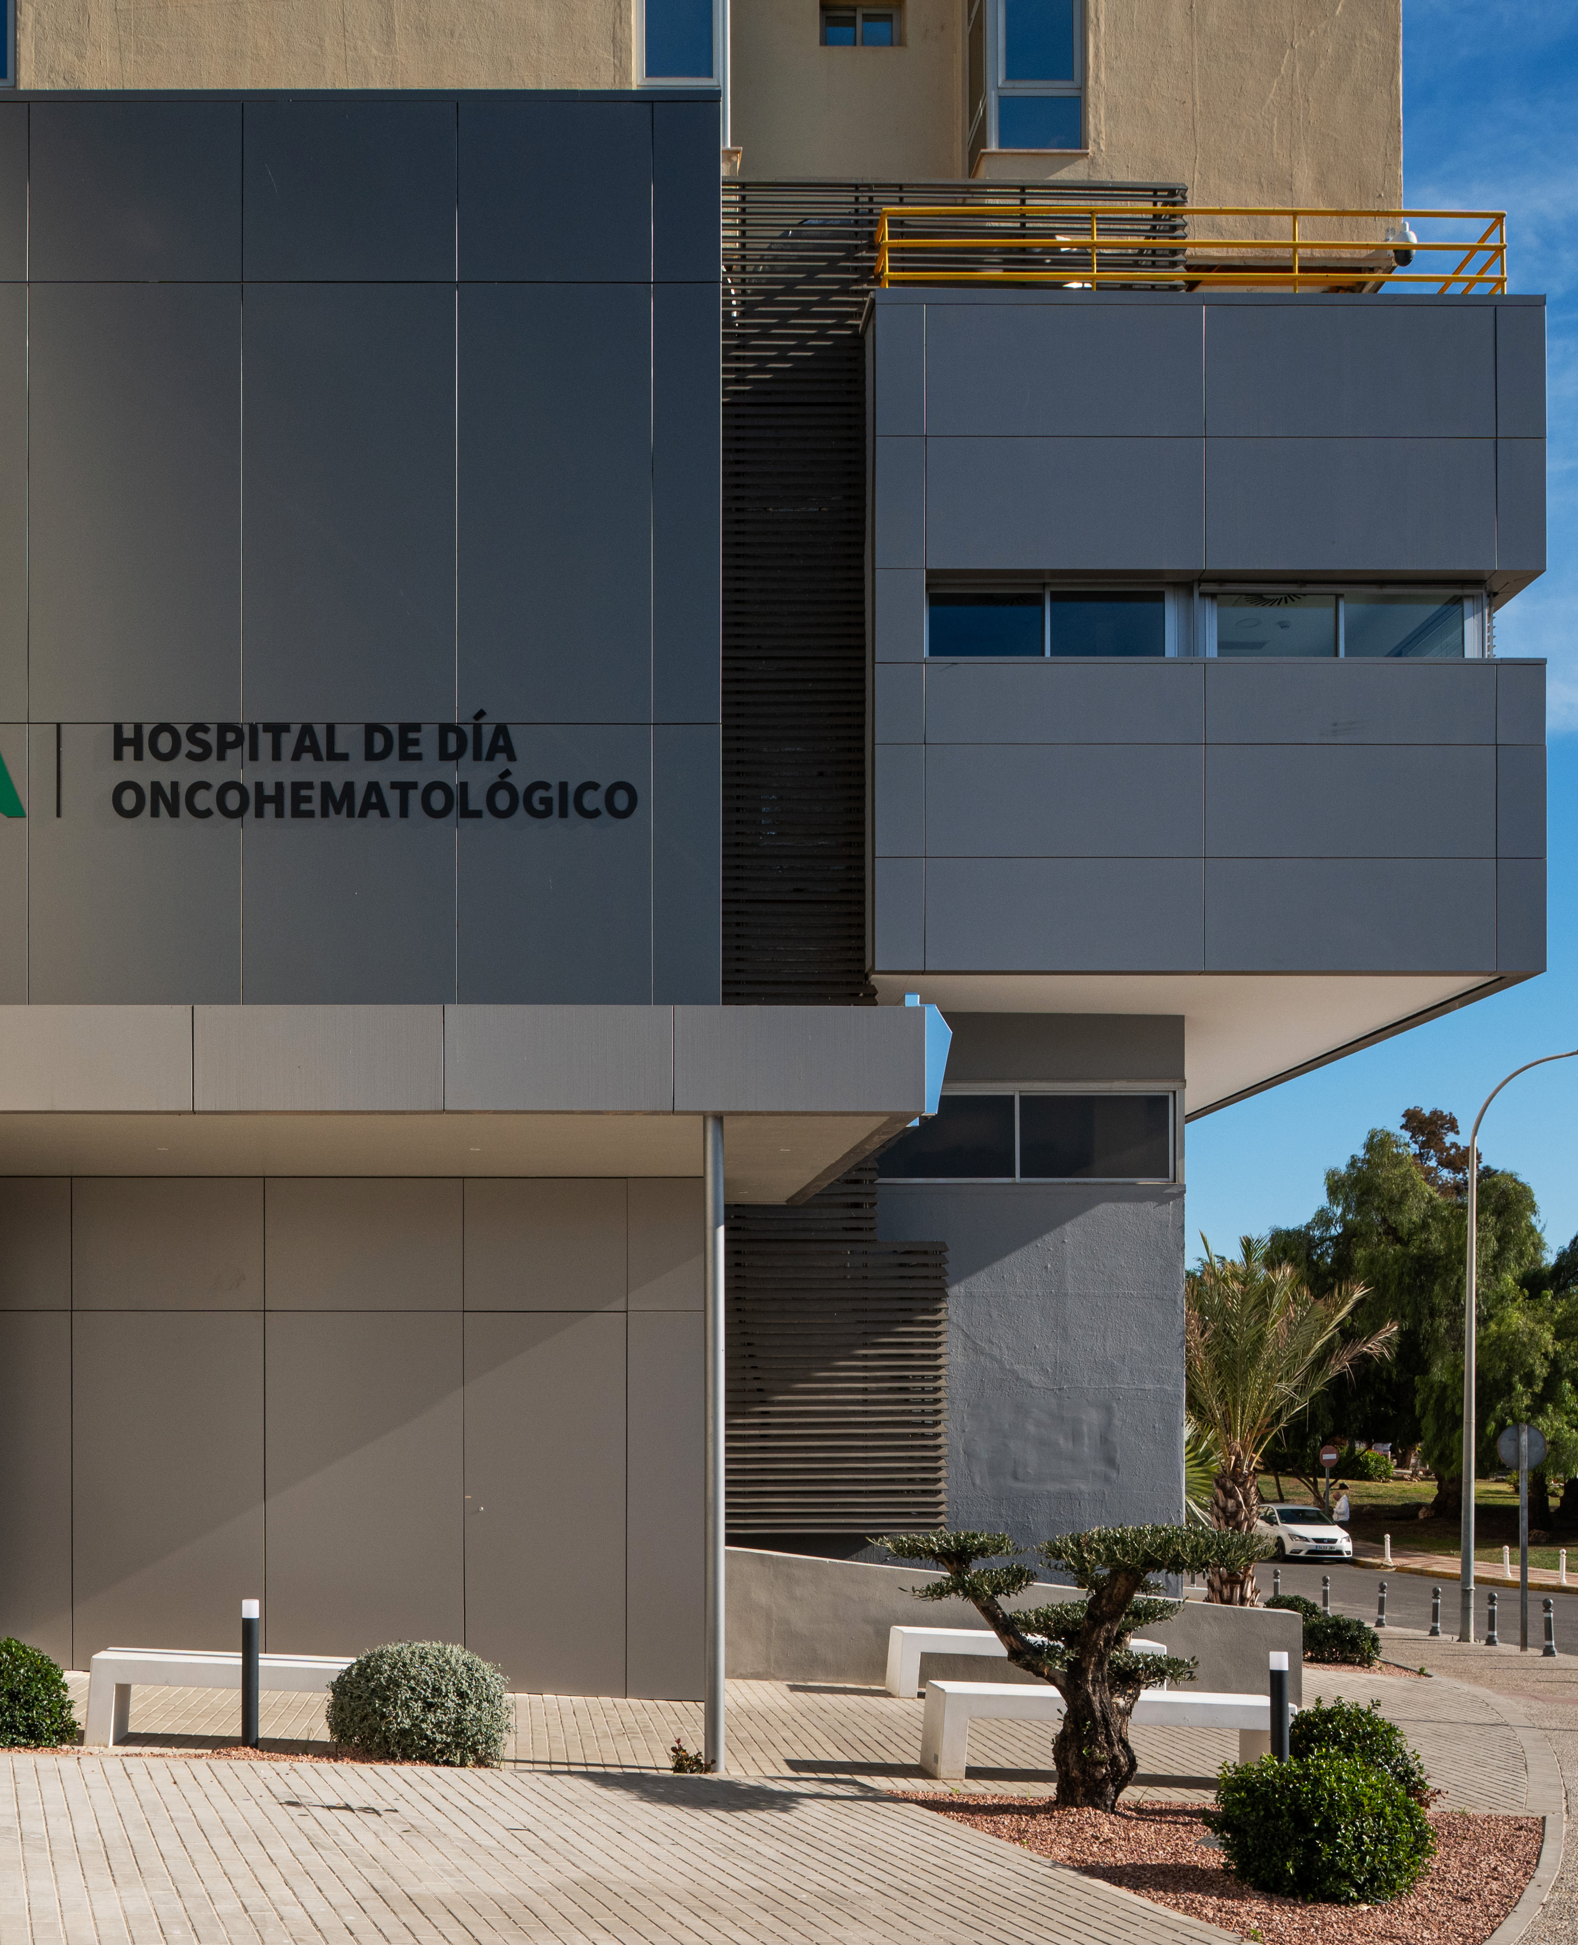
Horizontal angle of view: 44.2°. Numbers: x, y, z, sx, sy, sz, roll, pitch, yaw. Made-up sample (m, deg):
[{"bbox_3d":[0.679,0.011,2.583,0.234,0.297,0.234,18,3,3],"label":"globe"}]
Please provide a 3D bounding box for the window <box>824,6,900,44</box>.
[{"bbox_3d":[0.643,-8.280,17.045,0.687,0.363,0.090,0,0,0],"label":"window"}]

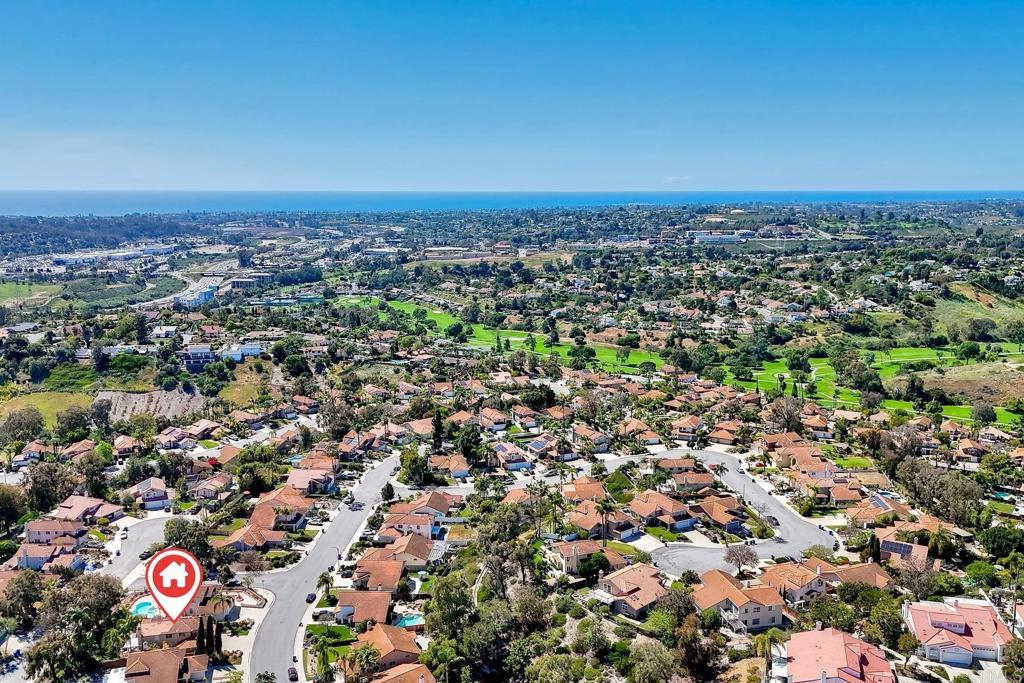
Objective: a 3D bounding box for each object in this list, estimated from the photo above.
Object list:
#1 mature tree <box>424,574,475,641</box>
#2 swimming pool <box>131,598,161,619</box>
[{"bbox_3d":[-17.160,73.040,203.090,13.040,17.940,11.090,-1,12,-5],"label":"mature tree"},{"bbox_3d":[-106.240,77.390,214.390,8.600,1.300,7.800,-6,13,-28],"label":"swimming pool"}]

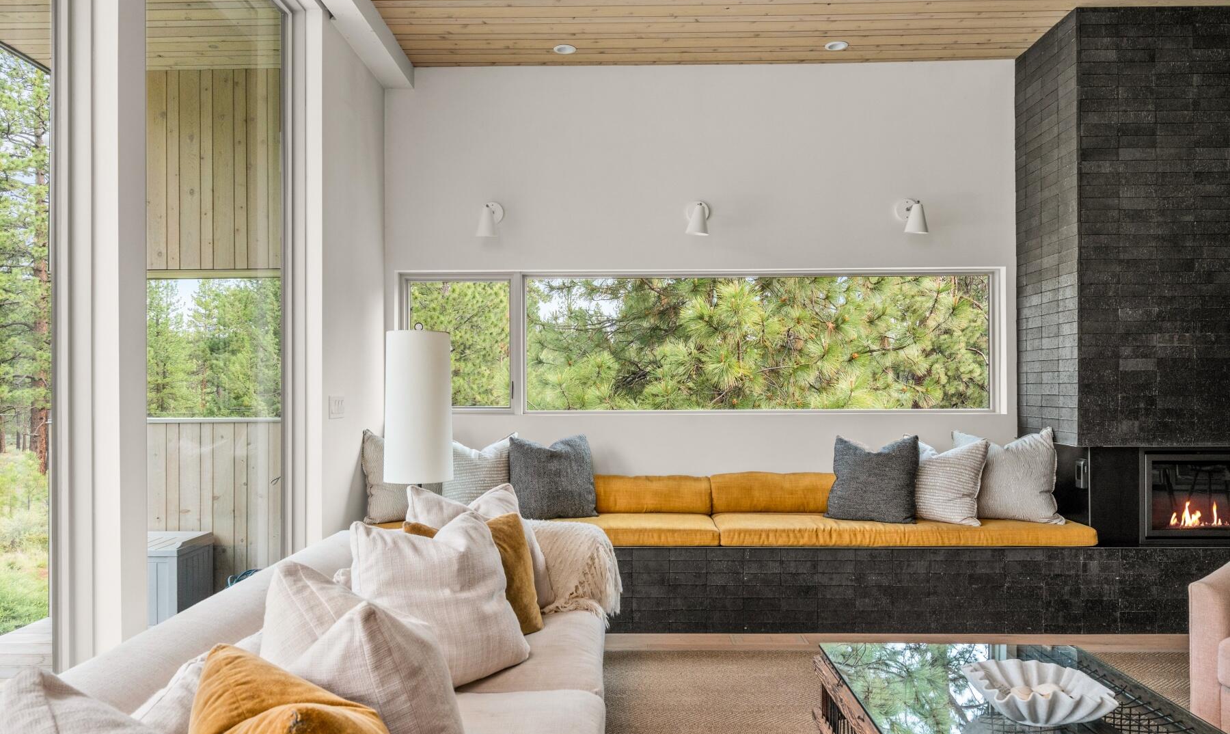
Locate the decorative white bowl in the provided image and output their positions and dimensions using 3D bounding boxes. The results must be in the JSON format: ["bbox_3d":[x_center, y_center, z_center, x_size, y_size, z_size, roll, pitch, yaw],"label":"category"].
[{"bbox_3d":[1.163,0.902,2.250,0.370,0.105,0.285,0,0,43],"label":"decorative white bowl"}]

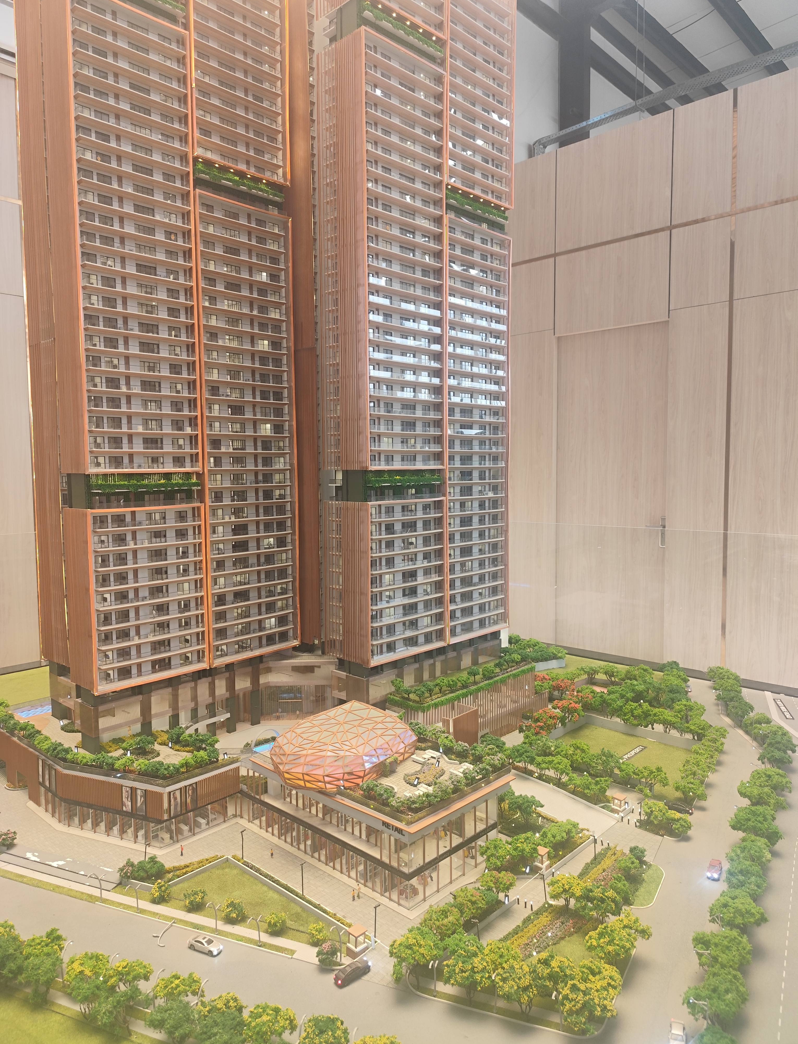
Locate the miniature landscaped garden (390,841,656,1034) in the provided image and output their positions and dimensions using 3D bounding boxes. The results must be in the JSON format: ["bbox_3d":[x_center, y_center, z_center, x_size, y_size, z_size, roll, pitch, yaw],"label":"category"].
[{"bbox_3d":[0.279,0.654,1.218,0.292,0.076,0.554,3,5,40],"label":"miniature landscaped garden"}]

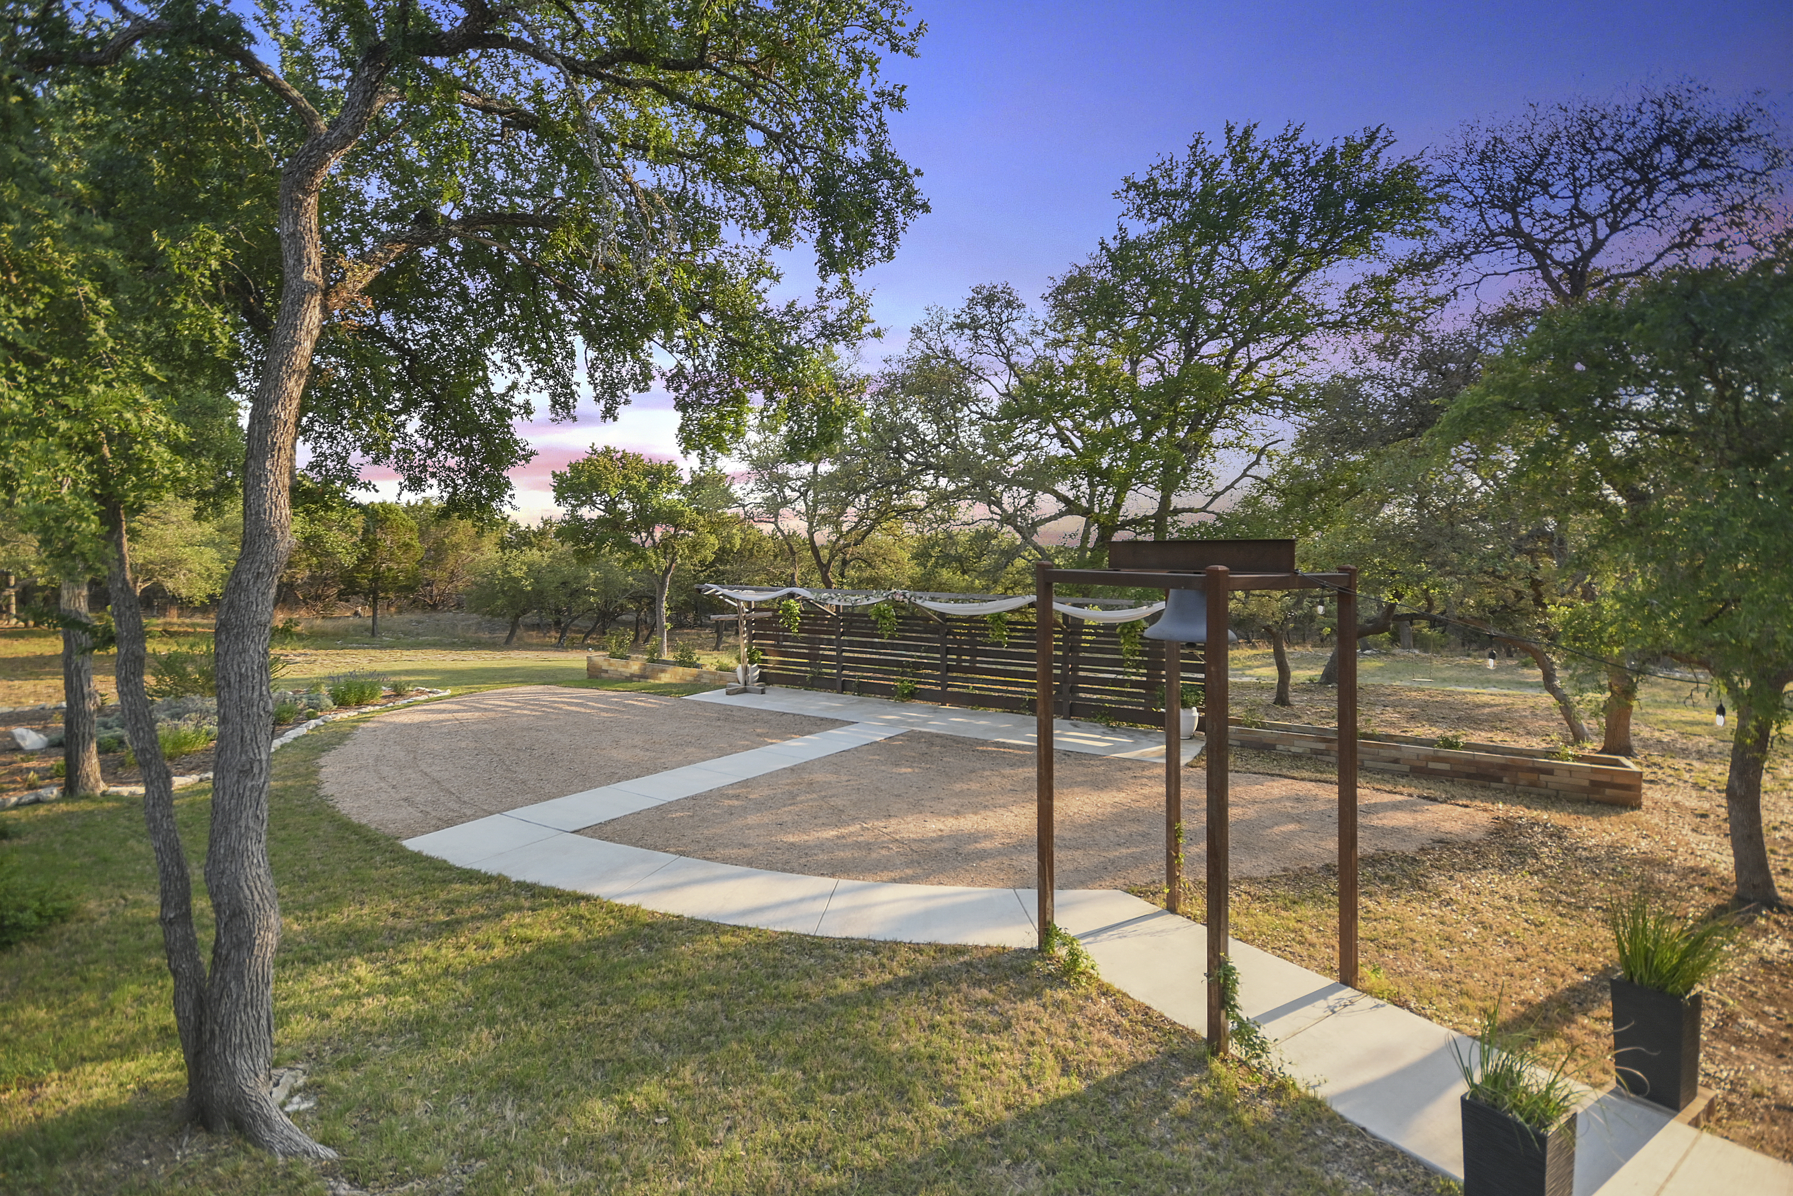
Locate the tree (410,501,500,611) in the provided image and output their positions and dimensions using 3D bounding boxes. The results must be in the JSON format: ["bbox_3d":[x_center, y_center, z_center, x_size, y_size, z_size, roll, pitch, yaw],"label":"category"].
[{"bbox_3d":[-20.700,-1.900,35.000,3.800,5.300,3.800,-2,3,-31],"label":"tree"}]

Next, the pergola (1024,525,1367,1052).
[{"bbox_3d":[2.185,1.155,5.560,1.550,3.150,1.600,-2,3,-31],"label":"pergola"}]

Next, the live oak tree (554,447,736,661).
[{"bbox_3d":[-6.840,-1.200,20.200,4.600,5.700,4.500,-1,3,-19],"label":"live oak tree"}]

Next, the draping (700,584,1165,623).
[{"bbox_3d":[0.217,0.060,12.950,8.900,0.450,0.400,1,3,25],"label":"draping"}]

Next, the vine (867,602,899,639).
[{"bbox_3d":[-0.253,0.449,14.950,0.620,0.740,0.400,1,3,25],"label":"vine"}]

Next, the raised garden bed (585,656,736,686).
[{"bbox_3d":[-5.150,1.620,17.400,4.100,0.500,0.900,1,3,13],"label":"raised garden bed"}]

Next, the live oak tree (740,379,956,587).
[{"bbox_3d":[-1.230,-1.800,19.000,5.500,7.300,5.300,0,3,-4],"label":"live oak tree"}]

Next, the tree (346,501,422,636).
[{"bbox_3d":[-19.200,-1.000,28.000,2.600,5.100,2.600,-2,3,-34],"label":"tree"}]

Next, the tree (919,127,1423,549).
[{"bbox_3d":[5.400,-3.200,15.000,9.500,10.700,8.300,1,3,20],"label":"tree"}]

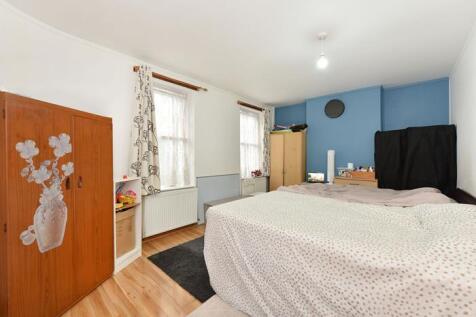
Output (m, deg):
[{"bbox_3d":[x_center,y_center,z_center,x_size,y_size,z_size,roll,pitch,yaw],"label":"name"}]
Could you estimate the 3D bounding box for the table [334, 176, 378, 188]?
[{"bbox_3d":[2.347,0.824,3.651,0.695,0.823,0.450,1,1,42],"label":"table"}]

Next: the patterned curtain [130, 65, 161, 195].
[{"bbox_3d":[-1.304,-0.370,2.616,0.130,1.795,0.430,1,1,42],"label":"patterned curtain"}]

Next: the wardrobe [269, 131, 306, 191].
[{"bbox_3d":[1.345,0.282,4.860,0.895,1.870,0.490,1,1,42],"label":"wardrobe"}]

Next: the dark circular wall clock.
[{"bbox_3d":[2.184,-1.115,4.153,0.410,0.420,0.050,1,1,42],"label":"dark circular wall clock"}]

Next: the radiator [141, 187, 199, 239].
[{"bbox_3d":[-1.046,0.823,2.937,0.100,0.600,0.900,1,1,42],"label":"radiator"}]

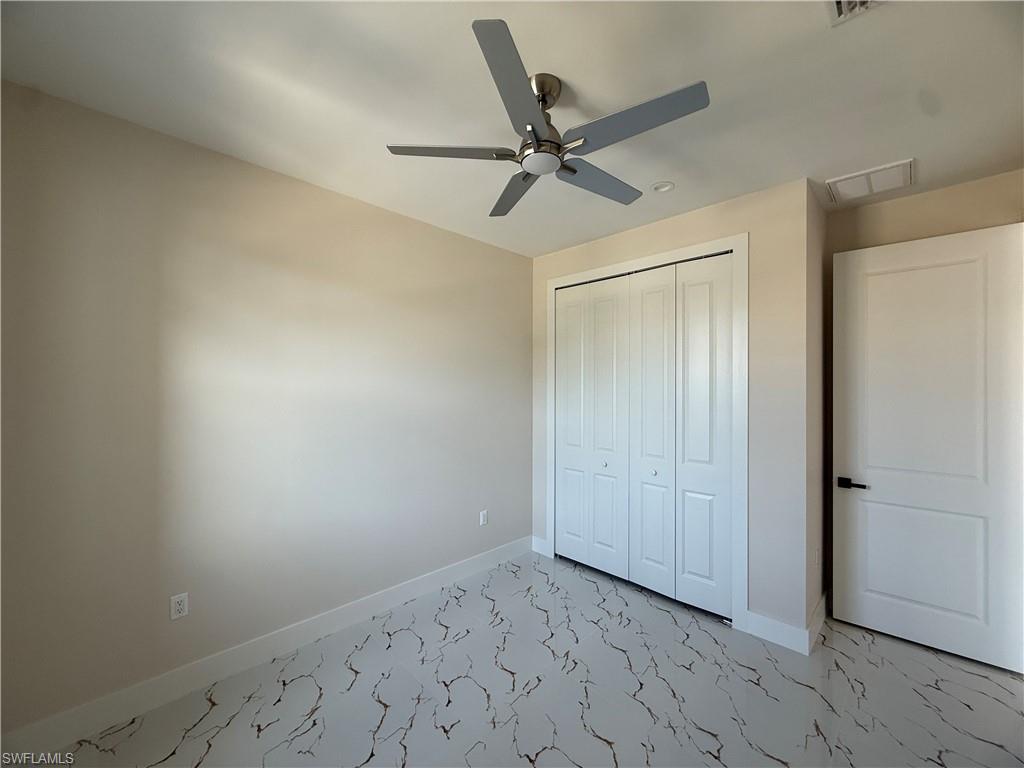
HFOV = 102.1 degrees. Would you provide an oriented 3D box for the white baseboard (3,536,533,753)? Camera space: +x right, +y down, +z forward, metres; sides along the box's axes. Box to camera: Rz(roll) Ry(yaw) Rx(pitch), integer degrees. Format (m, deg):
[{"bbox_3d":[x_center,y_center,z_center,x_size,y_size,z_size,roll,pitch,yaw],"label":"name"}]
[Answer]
[{"bbox_3d":[-0.960,1.516,2.808,0.018,0.148,3.300,0,0,45],"label":"white baseboard"}]

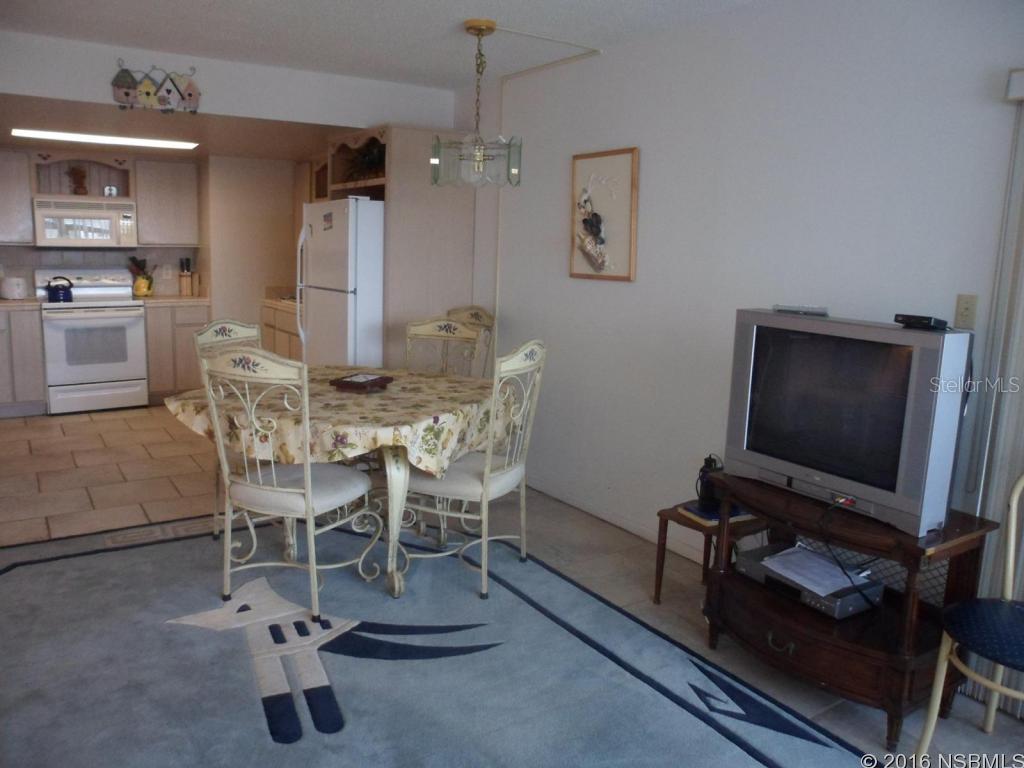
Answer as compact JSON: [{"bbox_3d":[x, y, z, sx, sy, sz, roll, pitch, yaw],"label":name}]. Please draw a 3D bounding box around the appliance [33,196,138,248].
[{"bbox_3d":[-3.698,-1.382,6.675,0.760,0.405,0.390,-5,12,-33],"label":"appliance"}]

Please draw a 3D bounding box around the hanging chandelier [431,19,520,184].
[{"bbox_3d":[-0.153,-1.305,3.616,0.430,0.715,0.430,-5,12,-33],"label":"hanging chandelier"}]

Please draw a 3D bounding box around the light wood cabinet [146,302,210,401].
[{"bbox_3d":[-3.126,-0.324,7.128,0.530,0.900,0.610,-5,12,-33],"label":"light wood cabinet"}]

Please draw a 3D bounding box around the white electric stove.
[{"bbox_3d":[-3.679,-0.399,6.735,0.756,1.174,0.670,-5,12,-33],"label":"white electric stove"}]

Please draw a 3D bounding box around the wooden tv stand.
[{"bbox_3d":[1.075,0.716,2.649,0.480,0.665,0.835,-5,12,-33],"label":"wooden tv stand"}]

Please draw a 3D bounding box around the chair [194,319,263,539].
[{"bbox_3d":[-1.202,0.227,3.866,0.505,1.070,0.485,6,11,22],"label":"chair"}]

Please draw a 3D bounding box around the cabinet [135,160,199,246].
[{"bbox_3d":[-3.184,-1.643,7.038,0.530,0.760,0.320,-5,12,-33],"label":"cabinet"}]

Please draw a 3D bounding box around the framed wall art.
[{"bbox_3d":[0.484,-0.871,4.012,0.033,0.645,0.510,-5,12,-33],"label":"framed wall art"}]

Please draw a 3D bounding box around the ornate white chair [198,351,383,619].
[{"bbox_3d":[-0.892,0.356,3.194,0.485,1.070,0.505,6,11,22],"label":"ornate white chair"}]

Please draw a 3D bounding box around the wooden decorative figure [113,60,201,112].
[{"bbox_3d":[-1.942,-1.623,4.217,0.435,0.258,0.050,-5,12,-33],"label":"wooden decorative figure"}]

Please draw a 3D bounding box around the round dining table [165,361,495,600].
[{"bbox_3d":[-0.798,0.409,3.796,1.290,0.770,1.290,1,10,0],"label":"round dining table"}]

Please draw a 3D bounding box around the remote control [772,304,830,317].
[{"bbox_3d":[0.988,-0.248,2.608,0.050,0.025,0.205,-5,12,-33],"label":"remote control"}]

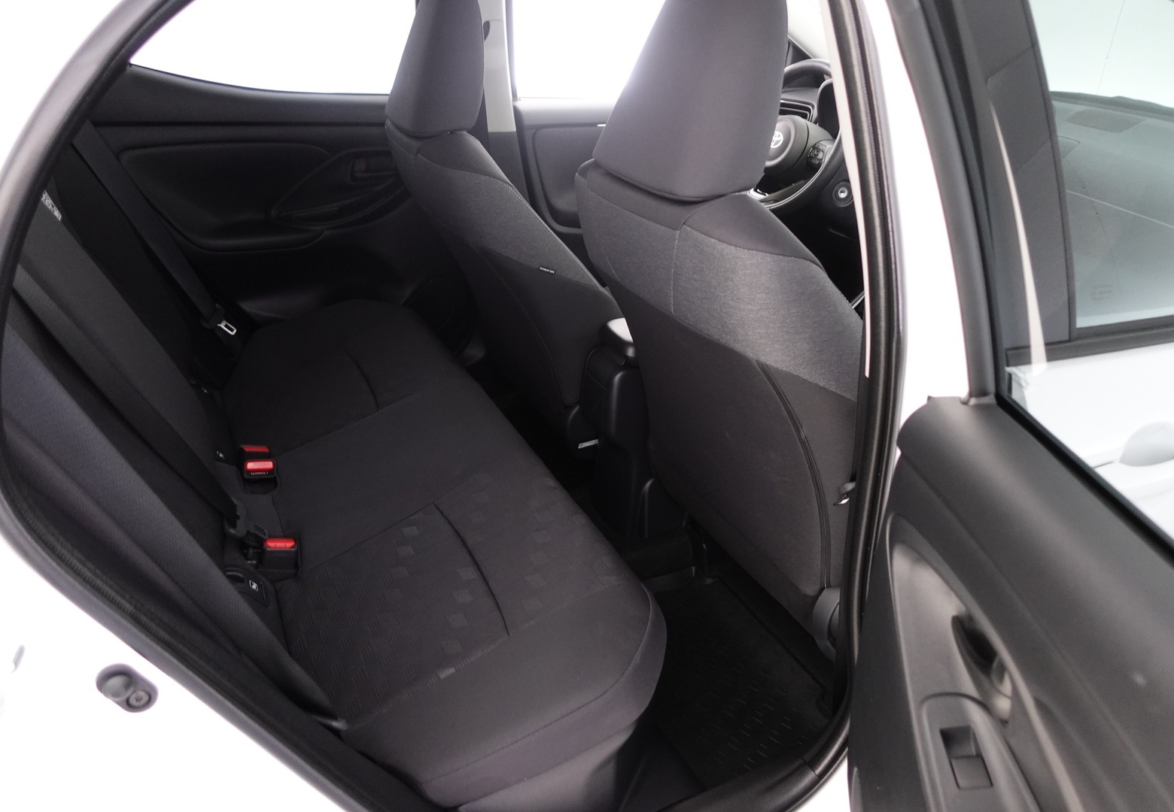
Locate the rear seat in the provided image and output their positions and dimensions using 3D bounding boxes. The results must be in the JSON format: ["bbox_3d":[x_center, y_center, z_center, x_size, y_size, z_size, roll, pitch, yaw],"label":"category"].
[{"bbox_3d":[-0.476,-0.022,1.254,0.848,0.819,1.268,-11,32,-25],"label":"rear seat"}]

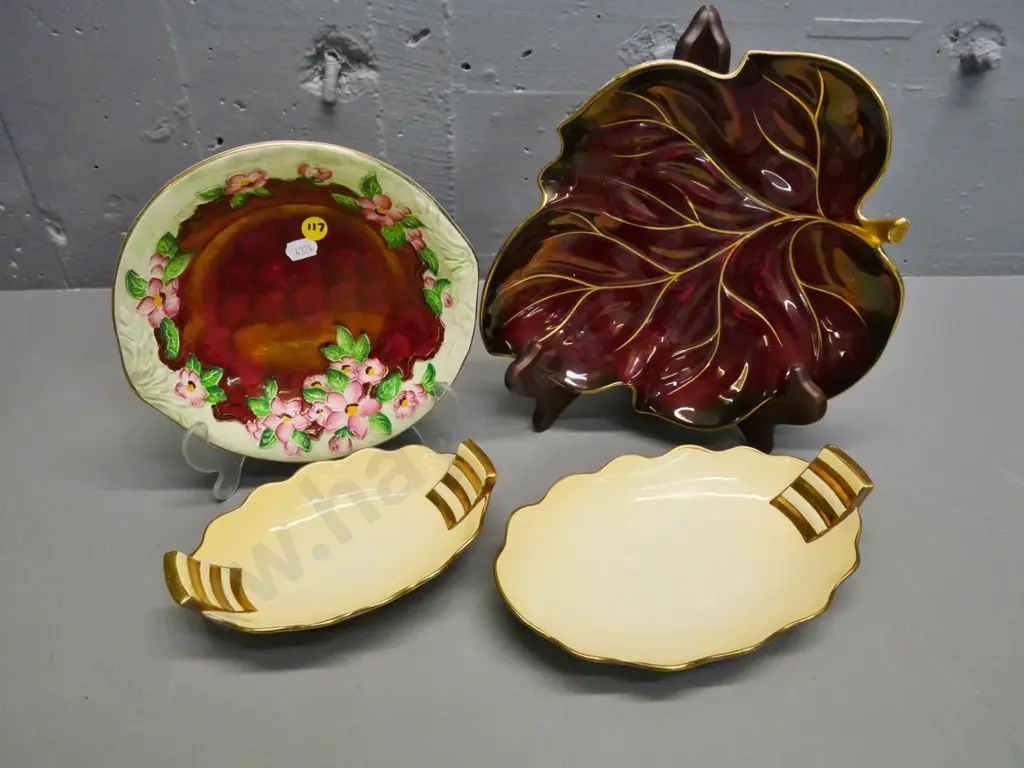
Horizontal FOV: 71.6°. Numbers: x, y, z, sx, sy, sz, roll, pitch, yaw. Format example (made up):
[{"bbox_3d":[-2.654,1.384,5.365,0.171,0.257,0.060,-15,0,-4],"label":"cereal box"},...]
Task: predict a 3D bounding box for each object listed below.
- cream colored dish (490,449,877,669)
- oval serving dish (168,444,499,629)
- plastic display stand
[{"bbox_3d":[0.118,0.108,0.478,0.266,0.065,0.171,-13,39,-18],"label":"cream colored dish"},{"bbox_3d":[-0.100,0.096,0.437,0.194,0.049,0.134,-19,40,-25],"label":"oval serving dish"},{"bbox_3d":[-0.145,-0.023,0.514,0.187,0.150,0.140,-11,38,-16],"label":"plastic display stand"}]

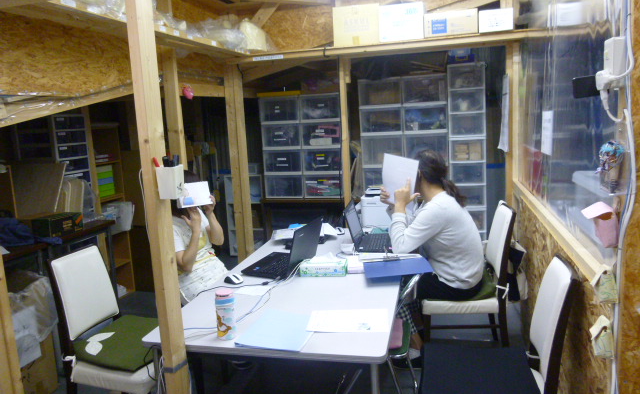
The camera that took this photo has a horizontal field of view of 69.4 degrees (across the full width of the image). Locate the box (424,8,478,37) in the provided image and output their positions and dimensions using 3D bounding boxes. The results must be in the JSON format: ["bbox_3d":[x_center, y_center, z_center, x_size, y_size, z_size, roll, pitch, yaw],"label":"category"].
[{"bbox_3d":[0.974,-1.268,3.448,0.375,0.164,0.280,0,9,16],"label":"box"}]

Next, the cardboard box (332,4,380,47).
[{"bbox_3d":[0.280,-1.179,3.246,0.315,0.257,0.240,0,9,17],"label":"cardboard box"}]

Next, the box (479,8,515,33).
[{"bbox_3d":[1.132,-1.117,2.982,0.198,0.130,0.200,0,9,17],"label":"box"}]

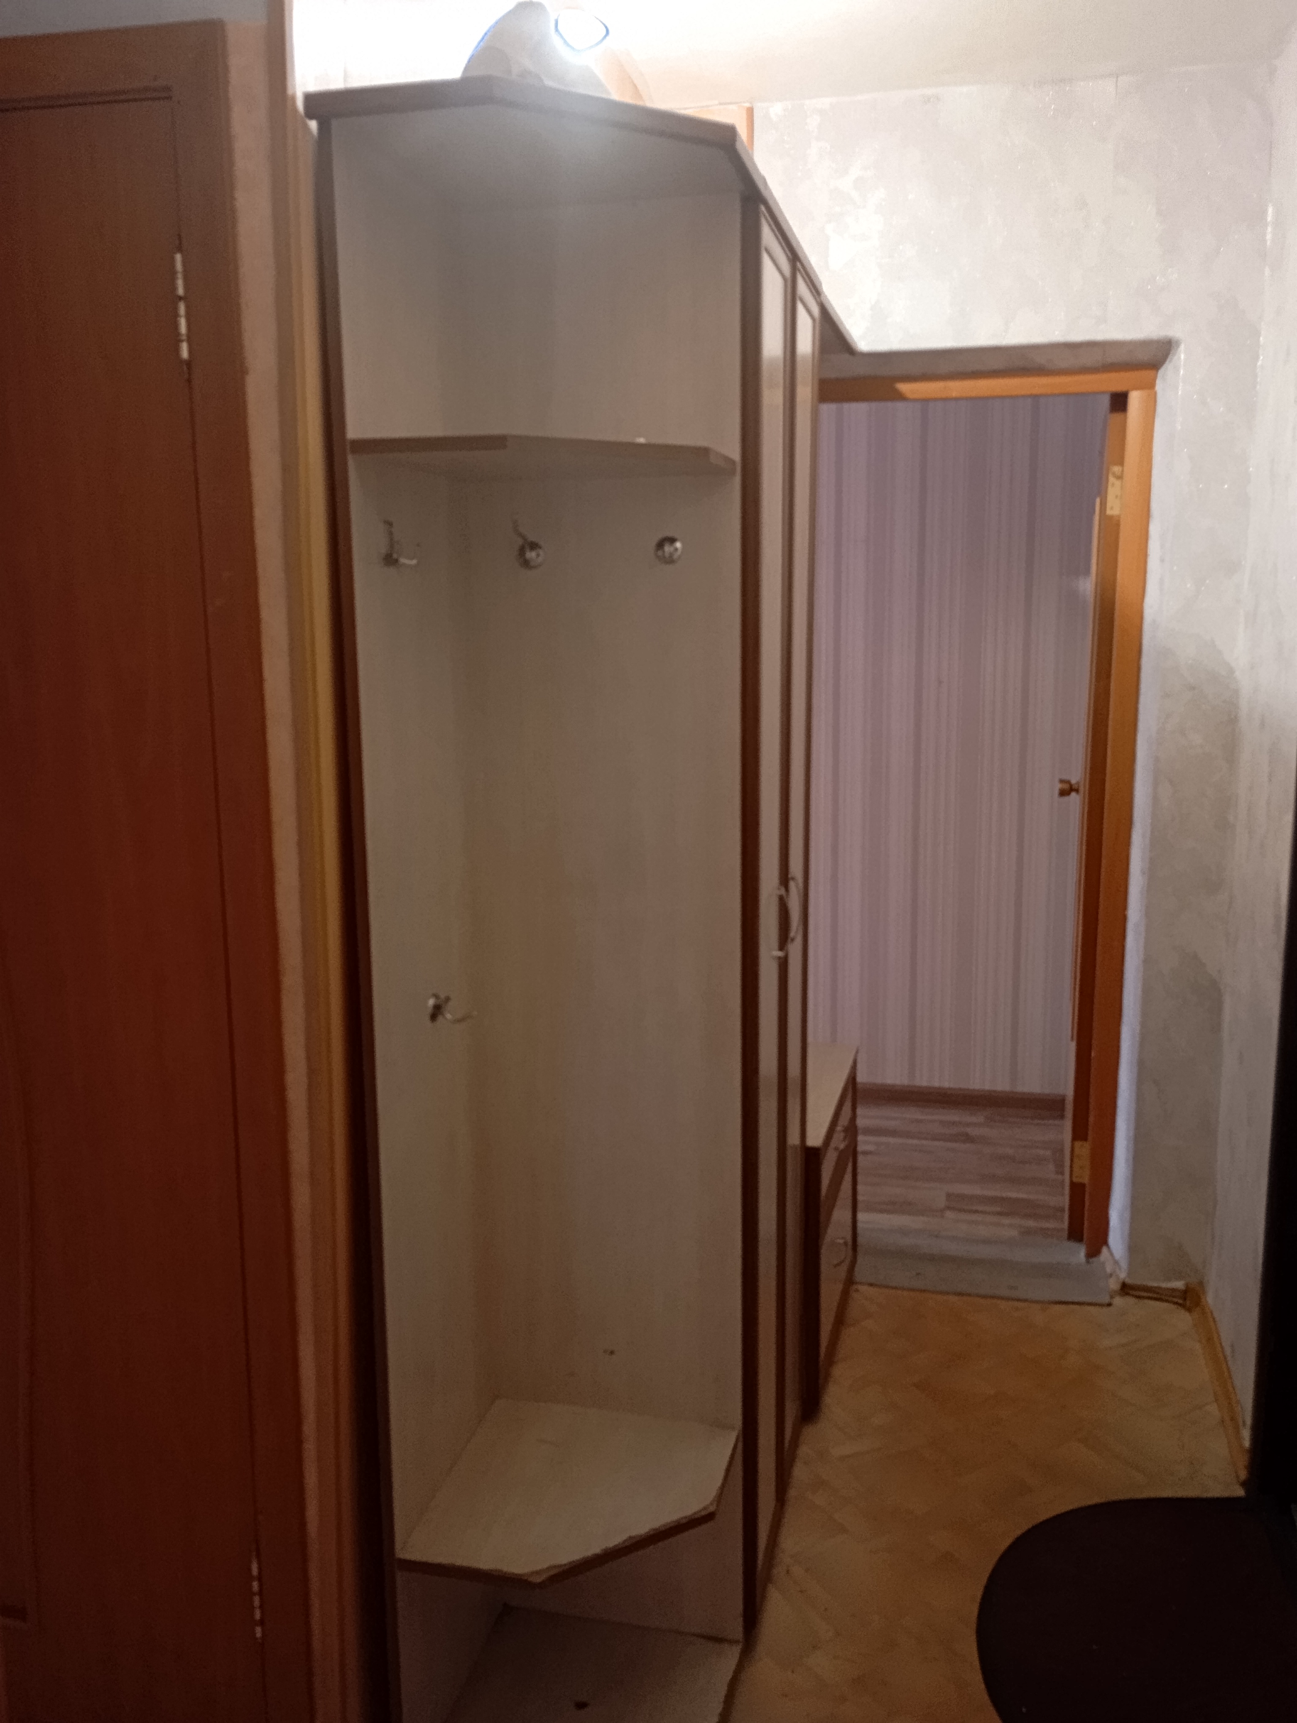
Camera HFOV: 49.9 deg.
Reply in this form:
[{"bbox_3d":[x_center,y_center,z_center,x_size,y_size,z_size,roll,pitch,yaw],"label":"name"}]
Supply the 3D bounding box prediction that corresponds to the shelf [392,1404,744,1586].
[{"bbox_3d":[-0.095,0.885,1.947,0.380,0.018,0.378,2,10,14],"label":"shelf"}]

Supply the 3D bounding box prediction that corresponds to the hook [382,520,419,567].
[{"bbox_3d":[-0.298,-0.383,1.682,0.036,0.056,0.030,2,10,14],"label":"hook"}]

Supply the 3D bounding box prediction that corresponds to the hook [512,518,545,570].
[{"bbox_3d":[-0.165,-0.437,1.912,0.034,0.060,0.040,2,10,14],"label":"hook"}]

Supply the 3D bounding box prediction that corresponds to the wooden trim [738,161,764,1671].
[{"bbox_3d":[0.147,0.162,1.967,0.024,2.061,0.020,2,10,14],"label":"wooden trim"}]

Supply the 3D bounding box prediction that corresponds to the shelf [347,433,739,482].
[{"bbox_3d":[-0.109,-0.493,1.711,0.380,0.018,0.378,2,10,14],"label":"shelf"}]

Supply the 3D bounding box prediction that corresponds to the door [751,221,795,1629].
[{"bbox_3d":[0.180,0.130,2.089,0.020,2.014,0.278,2,10,14],"label":"door"}]

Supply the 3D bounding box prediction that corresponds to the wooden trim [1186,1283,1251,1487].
[{"bbox_3d":[1.166,1.054,2.850,0.022,0.055,0.679,2,10,14],"label":"wooden trim"}]

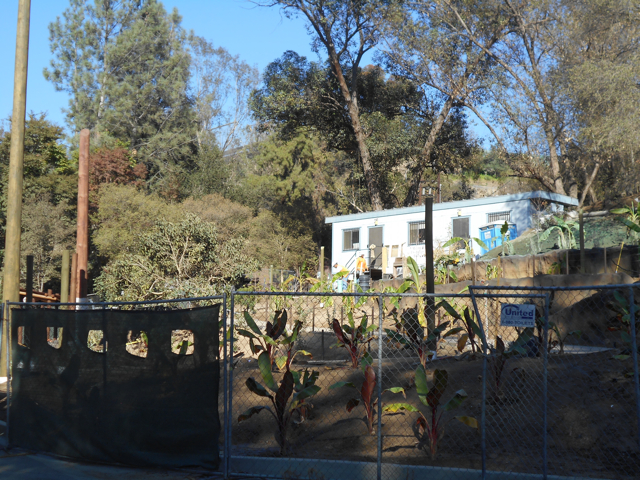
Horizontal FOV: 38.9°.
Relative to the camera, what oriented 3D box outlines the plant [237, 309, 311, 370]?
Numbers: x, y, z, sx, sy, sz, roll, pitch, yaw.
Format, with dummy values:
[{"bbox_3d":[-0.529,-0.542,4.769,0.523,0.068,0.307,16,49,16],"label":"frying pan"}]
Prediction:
[{"bbox_3d":[-0.744,1.593,14.500,1.185,0.992,0.950,0,-6,0],"label":"plant"}]

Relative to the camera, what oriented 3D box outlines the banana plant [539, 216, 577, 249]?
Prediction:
[{"bbox_3d":[7.472,-0.236,28.500,1.196,1.007,1.000,0,-6,0],"label":"banana plant"}]

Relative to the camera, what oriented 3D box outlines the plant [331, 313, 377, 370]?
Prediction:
[{"bbox_3d":[0.552,1.609,14.500,0.704,0.896,0.620,0,-6,0],"label":"plant"}]

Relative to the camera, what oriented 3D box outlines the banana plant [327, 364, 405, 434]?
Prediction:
[{"bbox_3d":[0.524,1.796,10.200,0.856,0.788,0.650,0,-6,0],"label":"banana plant"}]

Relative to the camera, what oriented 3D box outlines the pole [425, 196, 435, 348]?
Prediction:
[{"bbox_3d":[1.994,0.592,16.500,0.149,2.768,0.149,0,-6,0],"label":"pole"}]

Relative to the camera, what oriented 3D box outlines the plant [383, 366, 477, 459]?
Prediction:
[{"bbox_3d":[1.094,1.723,9.050,0.939,0.919,0.800,0,-6,0],"label":"plant"}]

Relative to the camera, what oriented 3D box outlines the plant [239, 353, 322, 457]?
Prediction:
[{"bbox_3d":[-0.427,1.724,9.550,0.864,1.075,0.800,0,-6,0],"label":"plant"}]

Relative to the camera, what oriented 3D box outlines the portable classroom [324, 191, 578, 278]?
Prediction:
[{"bbox_3d":[6.164,0.054,44.965,12.772,3.172,3.481,-6,-9,43],"label":"portable classroom"}]

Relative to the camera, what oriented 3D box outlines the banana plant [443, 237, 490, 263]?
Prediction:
[{"bbox_3d":[5.300,0.346,33.000,1.676,0.947,1.200,0,-6,0],"label":"banana plant"}]

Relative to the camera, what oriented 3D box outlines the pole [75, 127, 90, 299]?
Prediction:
[{"bbox_3d":[-6.423,-0.636,24.500,0.276,4.652,0.276,0,-6,0],"label":"pole"}]

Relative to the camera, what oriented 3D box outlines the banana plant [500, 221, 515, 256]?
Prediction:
[{"bbox_3d":[6.416,-0.051,31.000,0.479,1.232,0.500,0,-6,0],"label":"banana plant"}]

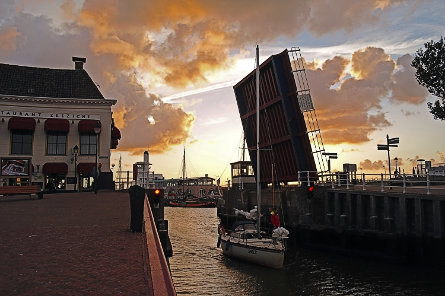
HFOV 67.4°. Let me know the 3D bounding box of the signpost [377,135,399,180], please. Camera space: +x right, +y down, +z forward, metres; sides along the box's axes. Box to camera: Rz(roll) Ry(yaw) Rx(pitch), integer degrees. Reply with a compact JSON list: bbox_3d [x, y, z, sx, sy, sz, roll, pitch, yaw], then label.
[{"bbox_3d":[11.647,0.962,23.452,1.500,3.845,0.700,-1,-5,6],"label":"signpost"}]

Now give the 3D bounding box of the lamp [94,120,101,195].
[{"bbox_3d":[-8.737,0.647,23.198,0.450,5.025,0.450,0,-5,0],"label":"lamp"}]

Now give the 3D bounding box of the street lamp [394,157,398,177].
[{"bbox_3d":[28.752,3.426,55.147,0.550,3.715,0.550,0,-5,0],"label":"street lamp"}]

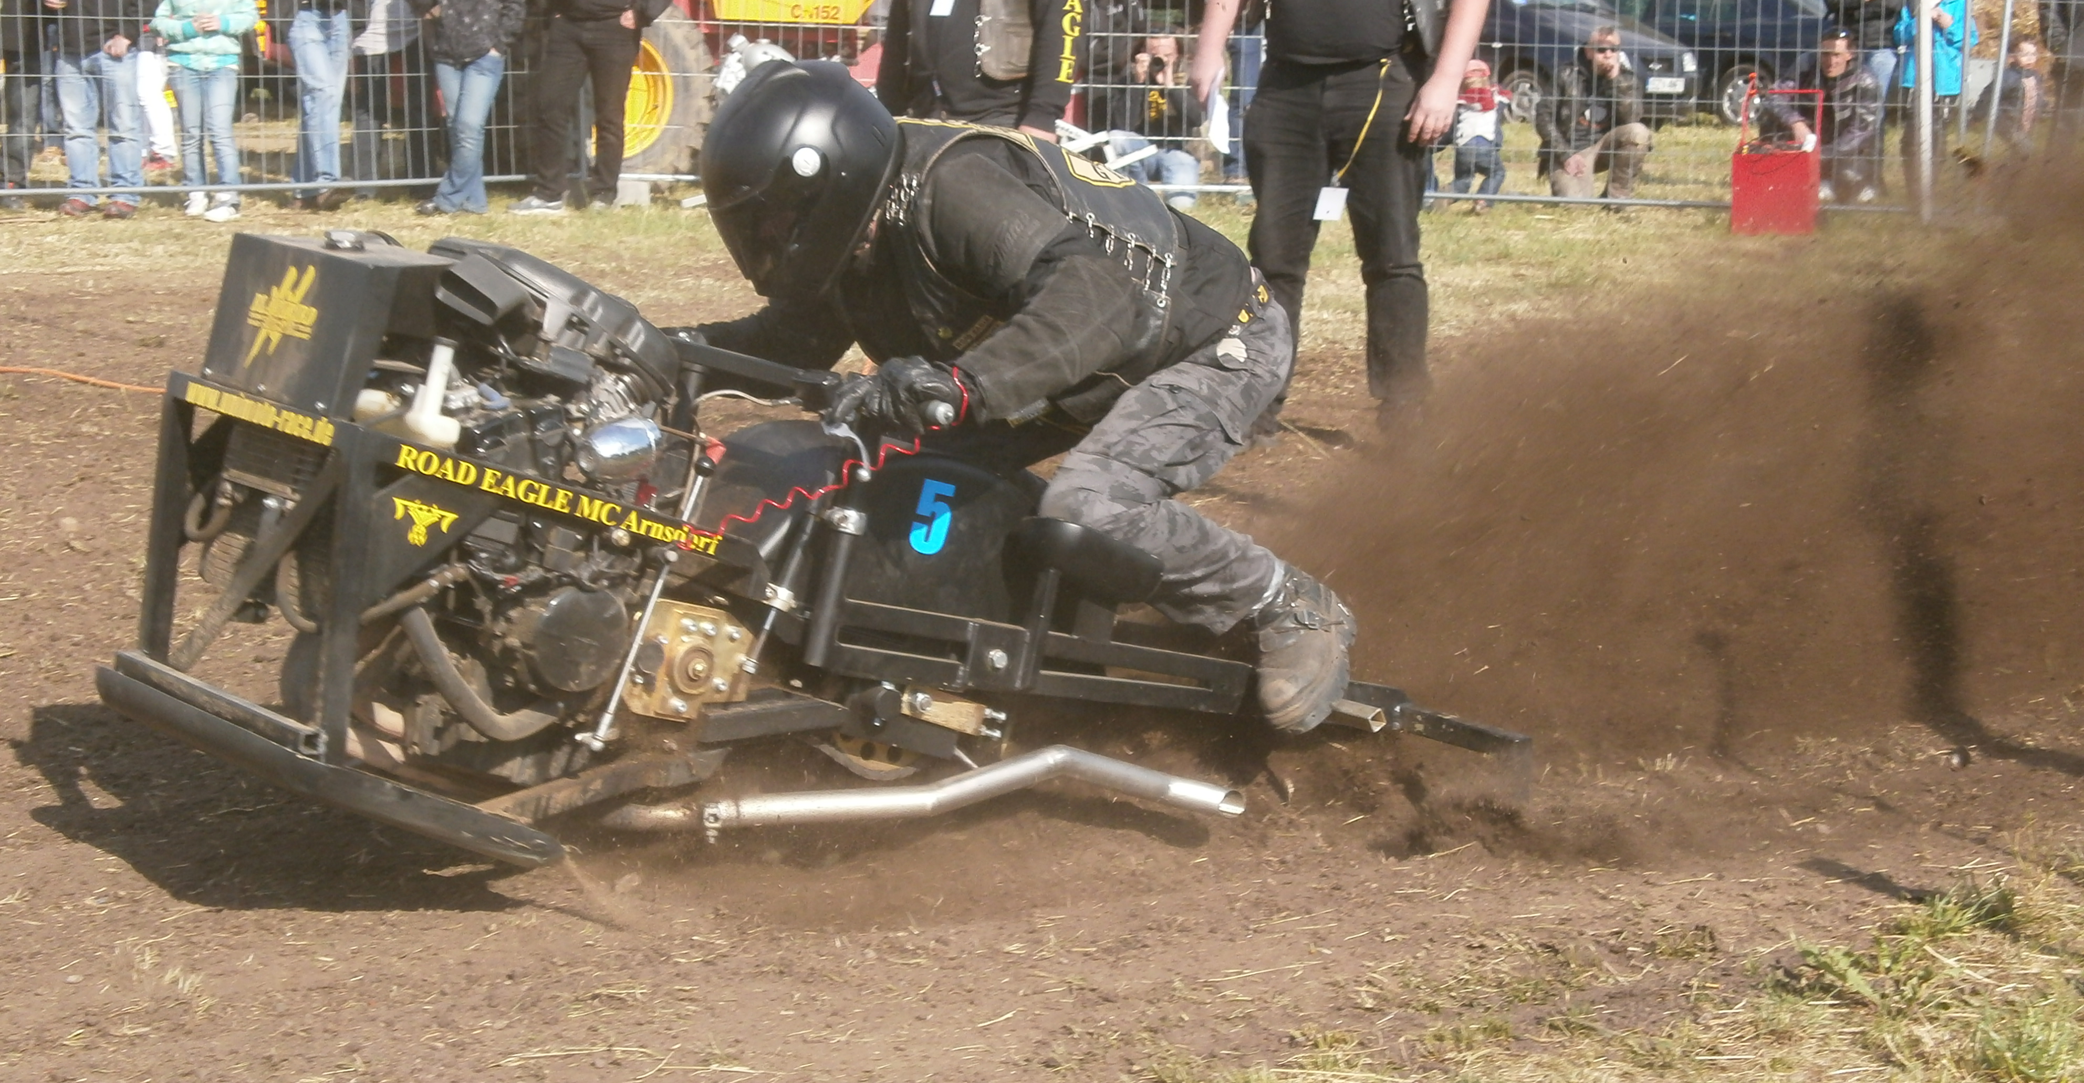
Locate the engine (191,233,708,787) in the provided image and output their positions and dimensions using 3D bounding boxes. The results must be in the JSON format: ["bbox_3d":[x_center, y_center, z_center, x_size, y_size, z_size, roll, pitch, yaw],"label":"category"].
[{"bbox_3d":[-0.885,-0.053,5.720,0.620,0.710,0.520,3,6,-37],"label":"engine"}]

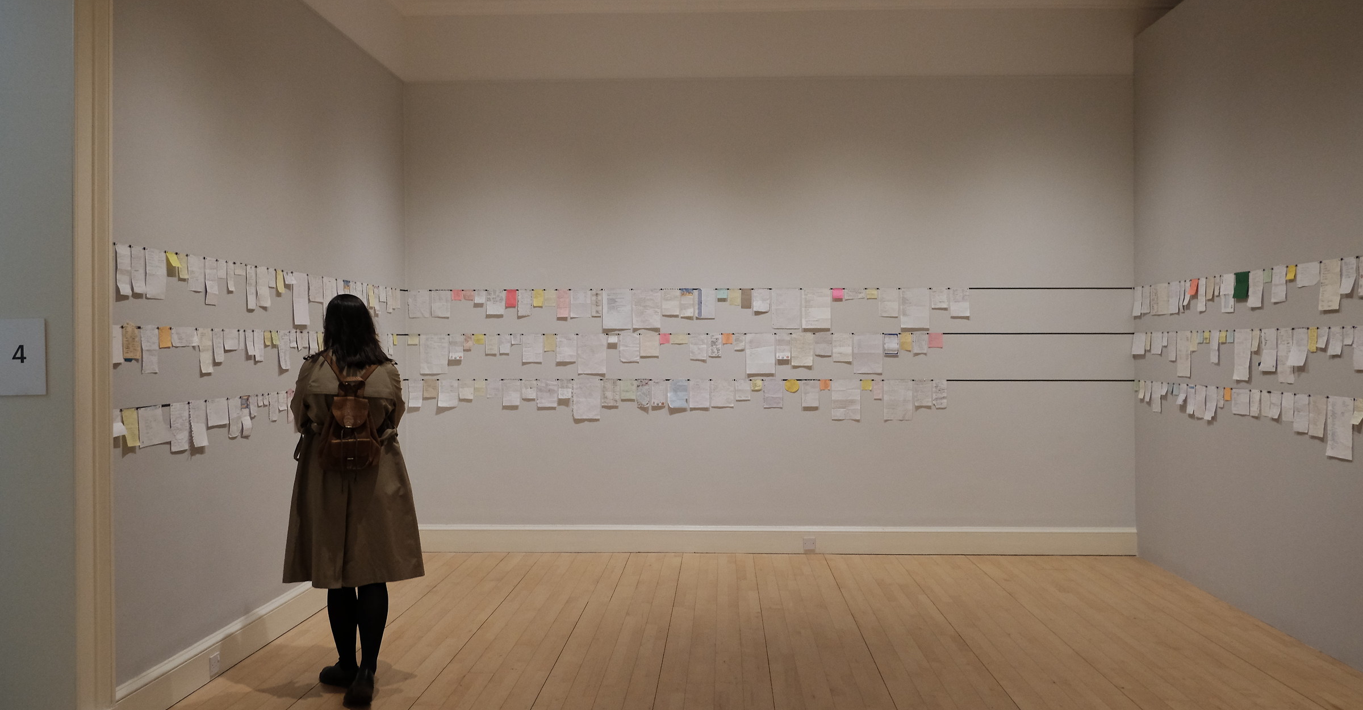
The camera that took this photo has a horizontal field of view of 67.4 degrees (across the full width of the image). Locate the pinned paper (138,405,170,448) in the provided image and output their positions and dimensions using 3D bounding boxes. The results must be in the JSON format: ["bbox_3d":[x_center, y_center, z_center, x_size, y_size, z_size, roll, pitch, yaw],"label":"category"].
[{"bbox_3d":[-2.212,0.299,4.297,0.015,0.180,0.235,0,1,2],"label":"pinned paper"}]

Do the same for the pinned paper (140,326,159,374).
[{"bbox_3d":[-2.240,-0.018,4.308,0.015,0.195,0.125,0,0,3],"label":"pinned paper"}]

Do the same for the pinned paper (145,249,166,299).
[{"bbox_3d":[-2.216,-0.337,4.310,0.010,0.205,0.152,0,1,2],"label":"pinned paper"}]

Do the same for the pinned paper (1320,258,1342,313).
[{"bbox_3d":[3.221,-0.343,5.073,0.010,0.247,0.168,0,1,2],"label":"pinned paper"}]

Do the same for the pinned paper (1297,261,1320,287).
[{"bbox_3d":[3.229,-0.410,5.266,0.010,0.120,0.200,0,1,2],"label":"pinned paper"}]

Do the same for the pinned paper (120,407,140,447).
[{"bbox_3d":[-2.237,0.297,4.162,0.035,0.155,0.102,0,0,3],"label":"pinned paper"}]

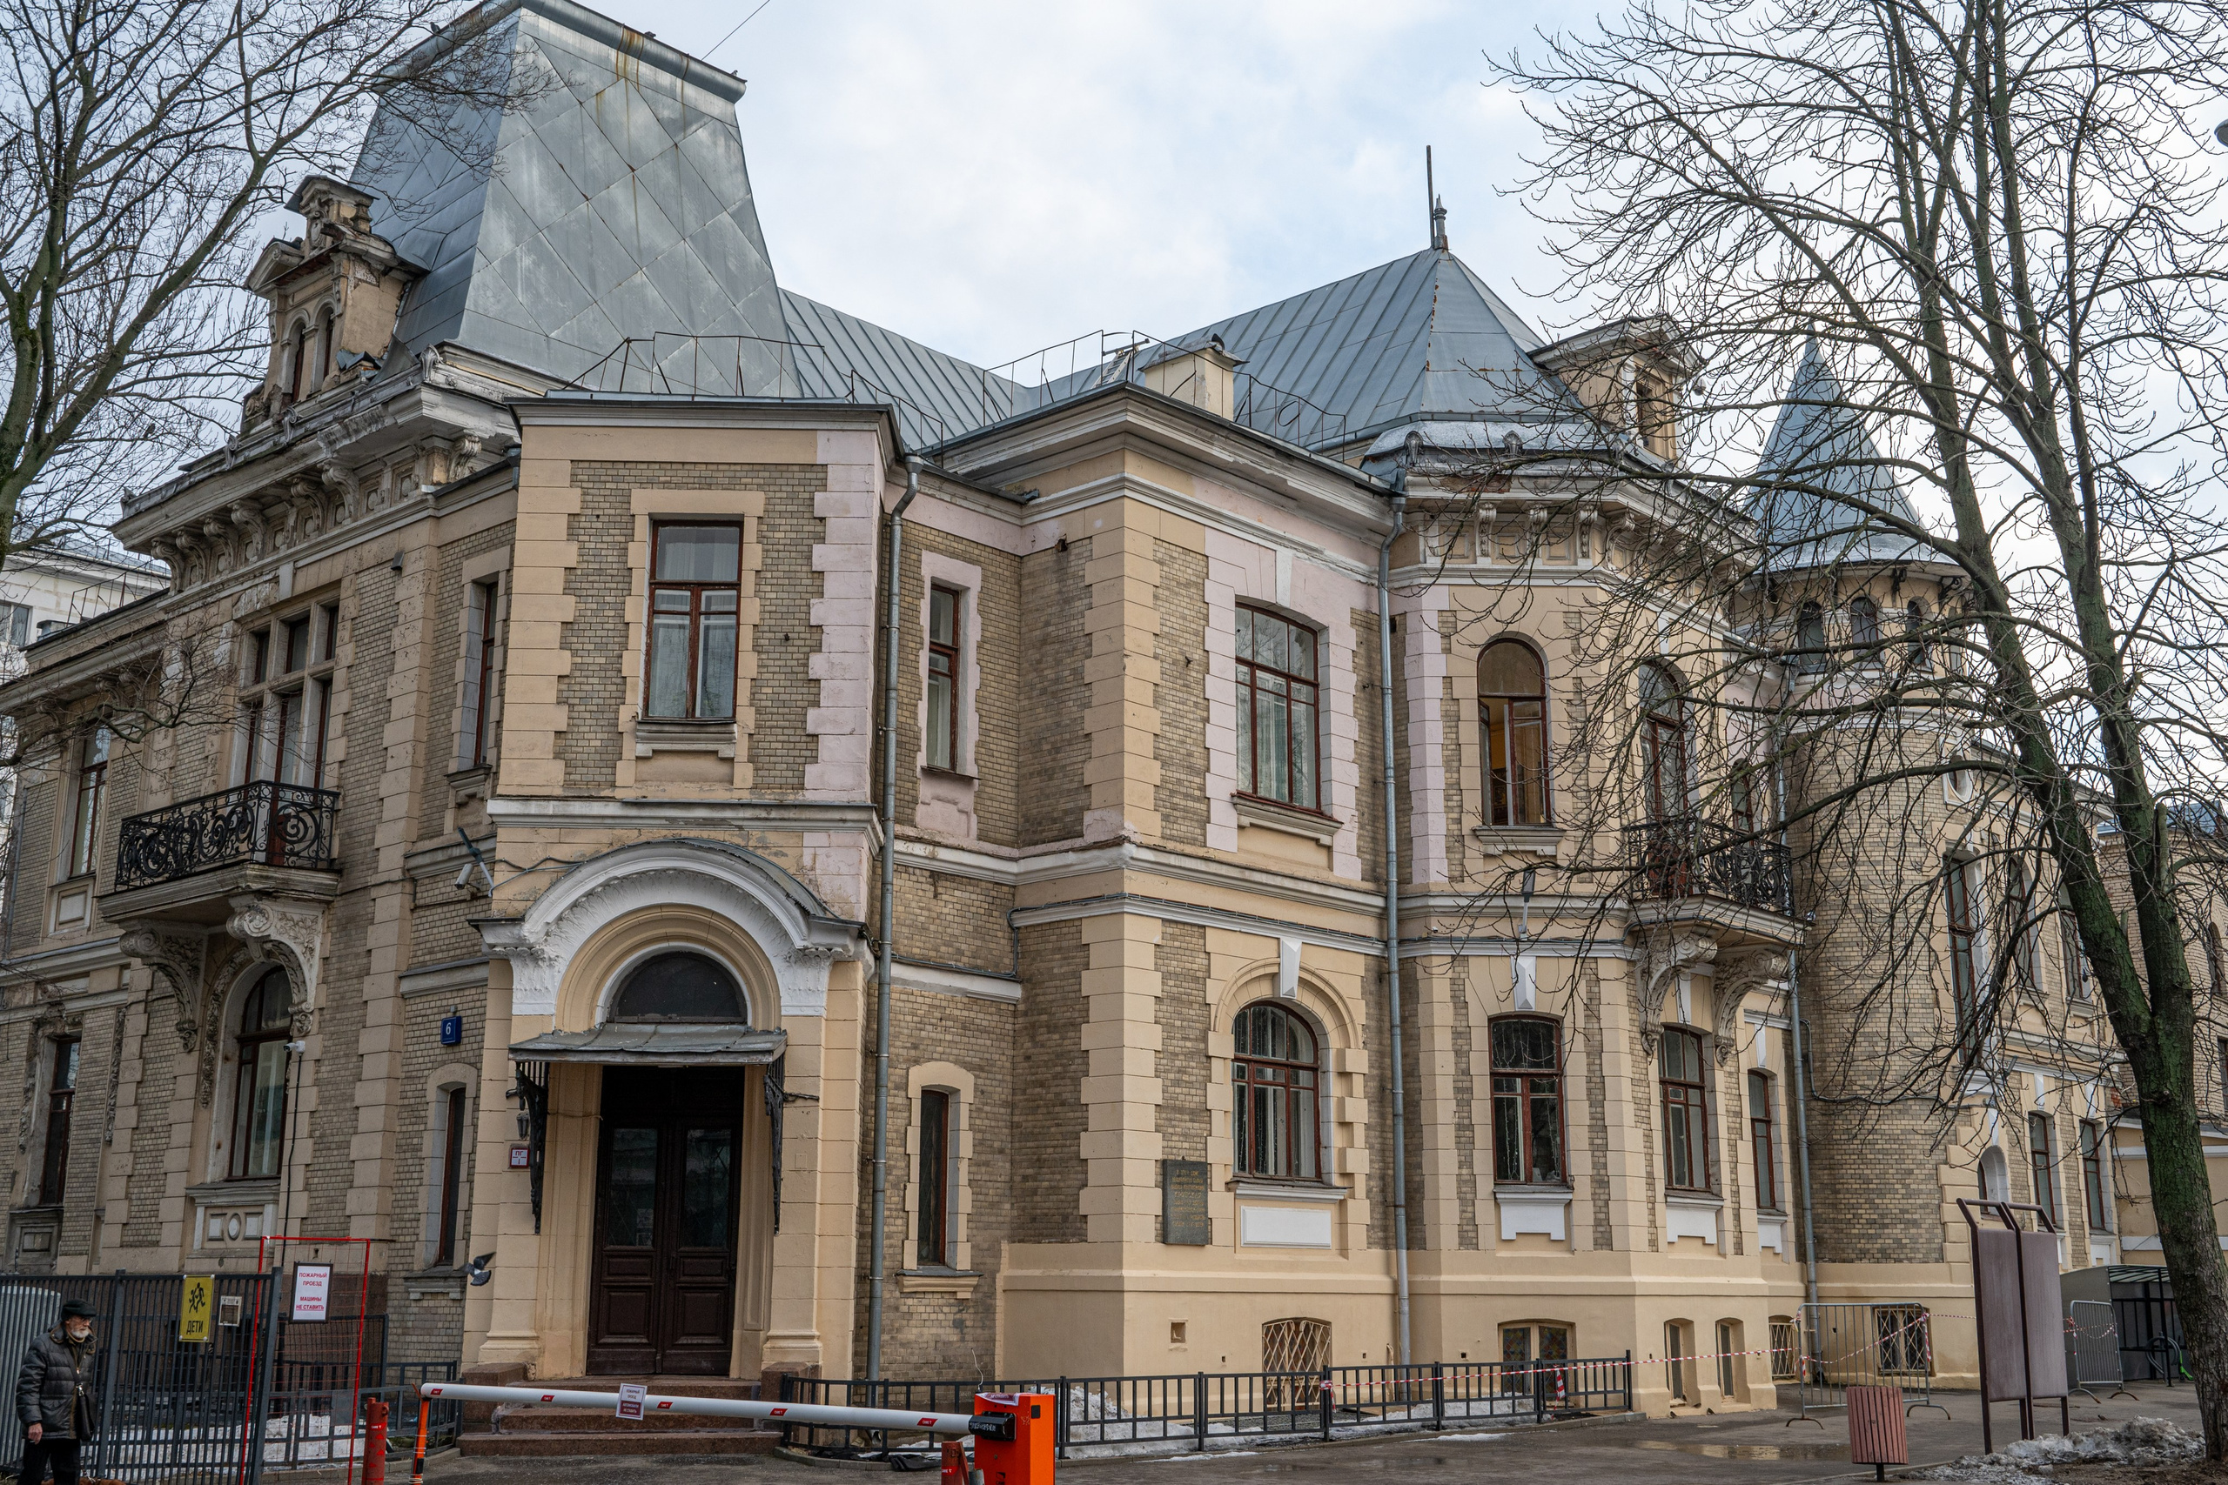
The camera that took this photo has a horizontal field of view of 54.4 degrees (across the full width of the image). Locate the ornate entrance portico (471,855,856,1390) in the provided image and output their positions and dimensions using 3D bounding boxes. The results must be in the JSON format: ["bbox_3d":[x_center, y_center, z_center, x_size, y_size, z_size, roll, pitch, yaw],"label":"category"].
[{"bbox_3d":[-4.582,3.687,22.164,3.970,5.387,1.150,1,-14,-2],"label":"ornate entrance portico"}]

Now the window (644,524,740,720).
[{"bbox_3d":[-4.631,-1.325,23.972,1.020,2.300,0.200,1,-14,-2],"label":"window"}]

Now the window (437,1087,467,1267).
[{"bbox_3d":[-7.350,4.881,24.492,0.610,1.990,0.200,-12,-18,40],"label":"window"}]

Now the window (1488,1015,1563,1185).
[{"bbox_3d":[5.353,4.624,28.013,0.980,2.170,0.200,1,-14,-1],"label":"window"}]

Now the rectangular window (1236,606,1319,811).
[{"bbox_3d":[2.120,-0.434,28.039,1.700,2.550,0.200,14,-19,-43],"label":"rectangular window"}]

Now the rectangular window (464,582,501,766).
[{"bbox_3d":[-7.284,-0.825,25.242,0.560,2.300,0.200,-12,-19,39],"label":"rectangular window"}]

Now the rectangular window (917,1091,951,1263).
[{"bbox_3d":[-2.074,4.948,24.564,0.200,2.000,0.560,-13,-20,43],"label":"rectangular window"}]

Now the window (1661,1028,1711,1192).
[{"bbox_3d":[7.625,4.909,29.005,0.200,2.180,1.200,-13,-19,42],"label":"window"}]

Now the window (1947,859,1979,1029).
[{"bbox_3d":[14.762,3.635,37.563,0.750,3.300,0.200,10,-17,-33],"label":"window"}]

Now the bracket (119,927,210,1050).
[{"bbox_3d":[-12.514,3.195,28.349,0.440,1.580,0.950,-12,-18,40],"label":"bracket"}]

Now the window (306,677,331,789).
[{"bbox_3d":[-10.296,-0.107,28.116,0.600,1.750,0.200,-12,-18,40],"label":"window"}]

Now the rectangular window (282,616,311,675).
[{"bbox_3d":[-10.719,-1.267,28.611,0.760,0.860,0.200,-12,-19,39],"label":"rectangular window"}]

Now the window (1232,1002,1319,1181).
[{"bbox_3d":[2.014,4.283,26.791,1.700,2.170,0.200,14,-19,-43],"label":"window"}]

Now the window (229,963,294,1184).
[{"bbox_3d":[-10.595,4.142,27.438,1.800,2.720,0.200,-12,-18,40],"label":"window"}]

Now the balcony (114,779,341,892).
[{"bbox_3d":[-11.363,1.320,27.692,3.690,1.040,1.060,-12,-18,40],"label":"balcony"}]

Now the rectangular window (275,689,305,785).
[{"bbox_3d":[-10.714,0.216,28.474,0.940,1.800,0.200,-12,-18,40],"label":"rectangular window"}]

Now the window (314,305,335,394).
[{"bbox_3d":[-10.674,-5.316,29.638,0.450,1.300,0.200,-12,-18,40],"label":"window"}]

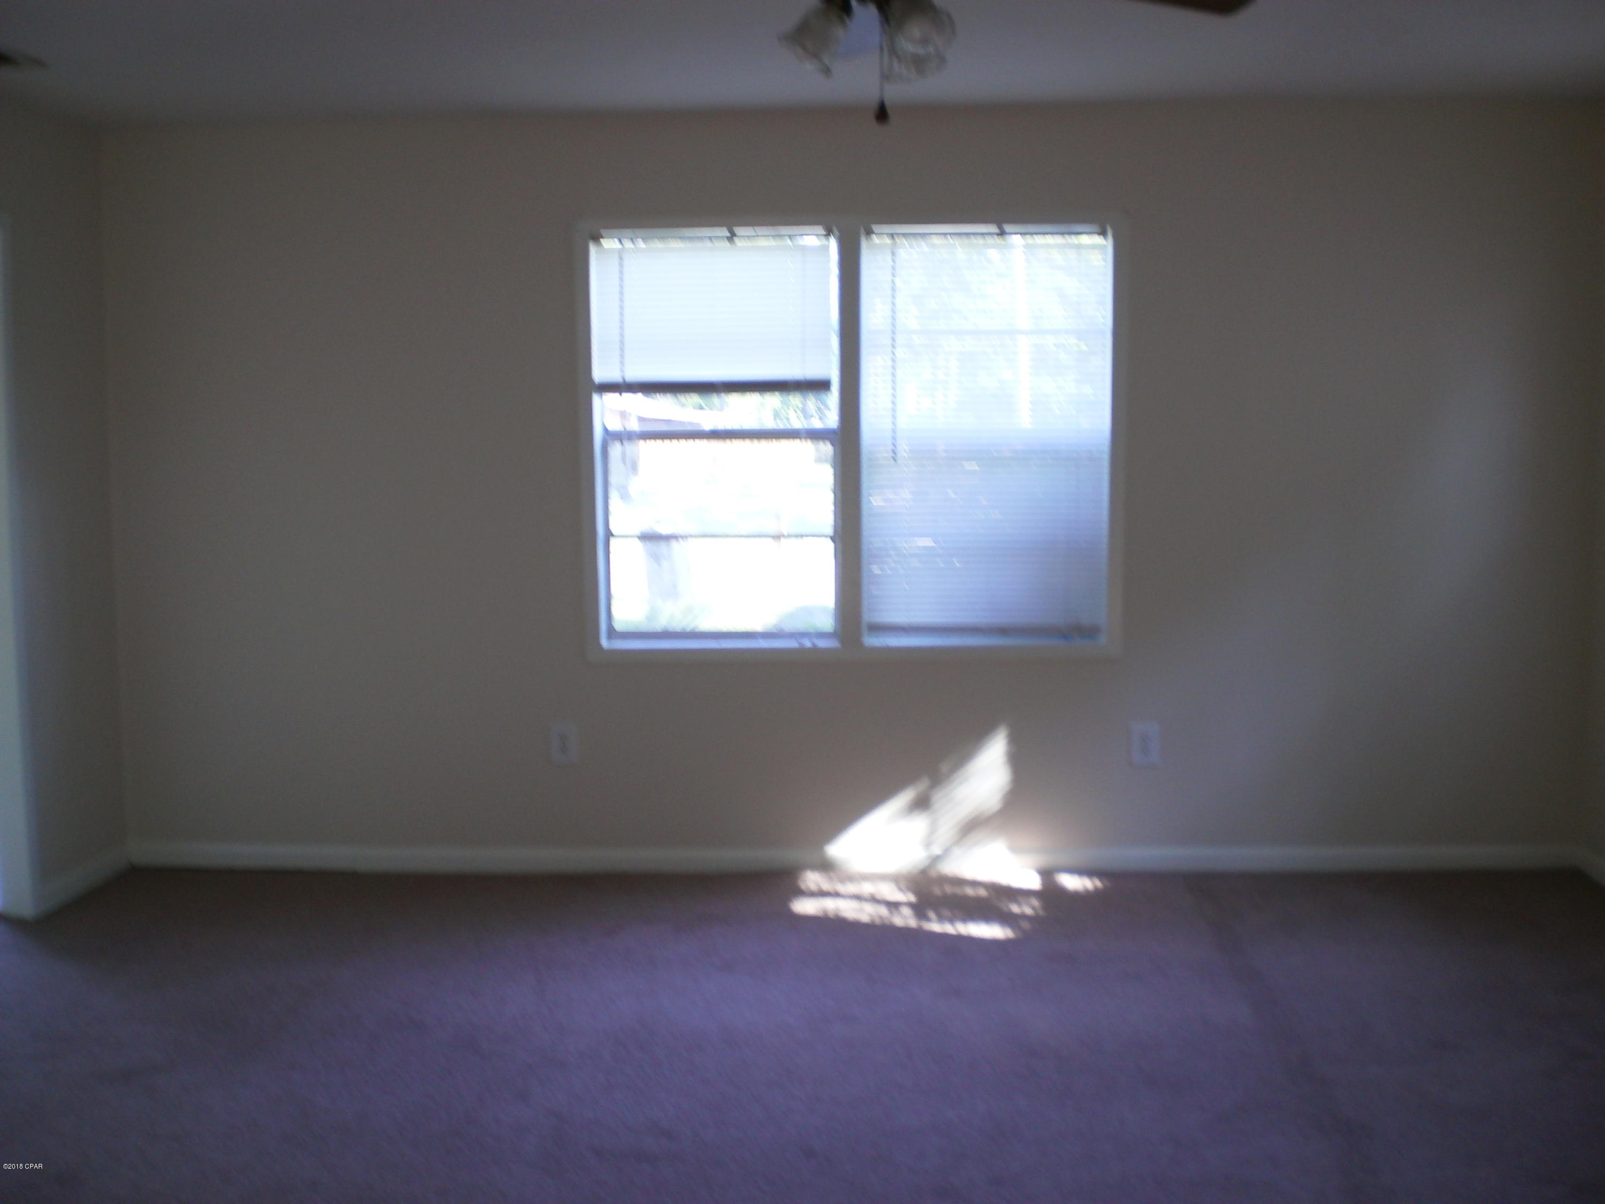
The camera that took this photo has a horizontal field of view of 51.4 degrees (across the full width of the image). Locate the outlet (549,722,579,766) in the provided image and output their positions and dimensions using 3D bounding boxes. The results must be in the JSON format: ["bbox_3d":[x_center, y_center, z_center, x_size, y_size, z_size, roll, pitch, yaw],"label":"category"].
[{"bbox_3d":[-0.763,0.456,5.358,0.080,0.122,0.012,0,5,2],"label":"outlet"}]

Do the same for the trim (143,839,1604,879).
[{"bbox_3d":[0.154,0.822,5.346,4.681,0.088,0.018,0,5,2],"label":"trim"}]

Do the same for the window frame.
[{"bbox_3d":[0.154,-0.512,5.274,1.693,1.363,0.110,0,5,2],"label":"window frame"}]

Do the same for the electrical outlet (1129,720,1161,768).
[{"bbox_3d":[1.087,0.449,5.283,0.080,0.122,0.012,0,5,2],"label":"electrical outlet"}]

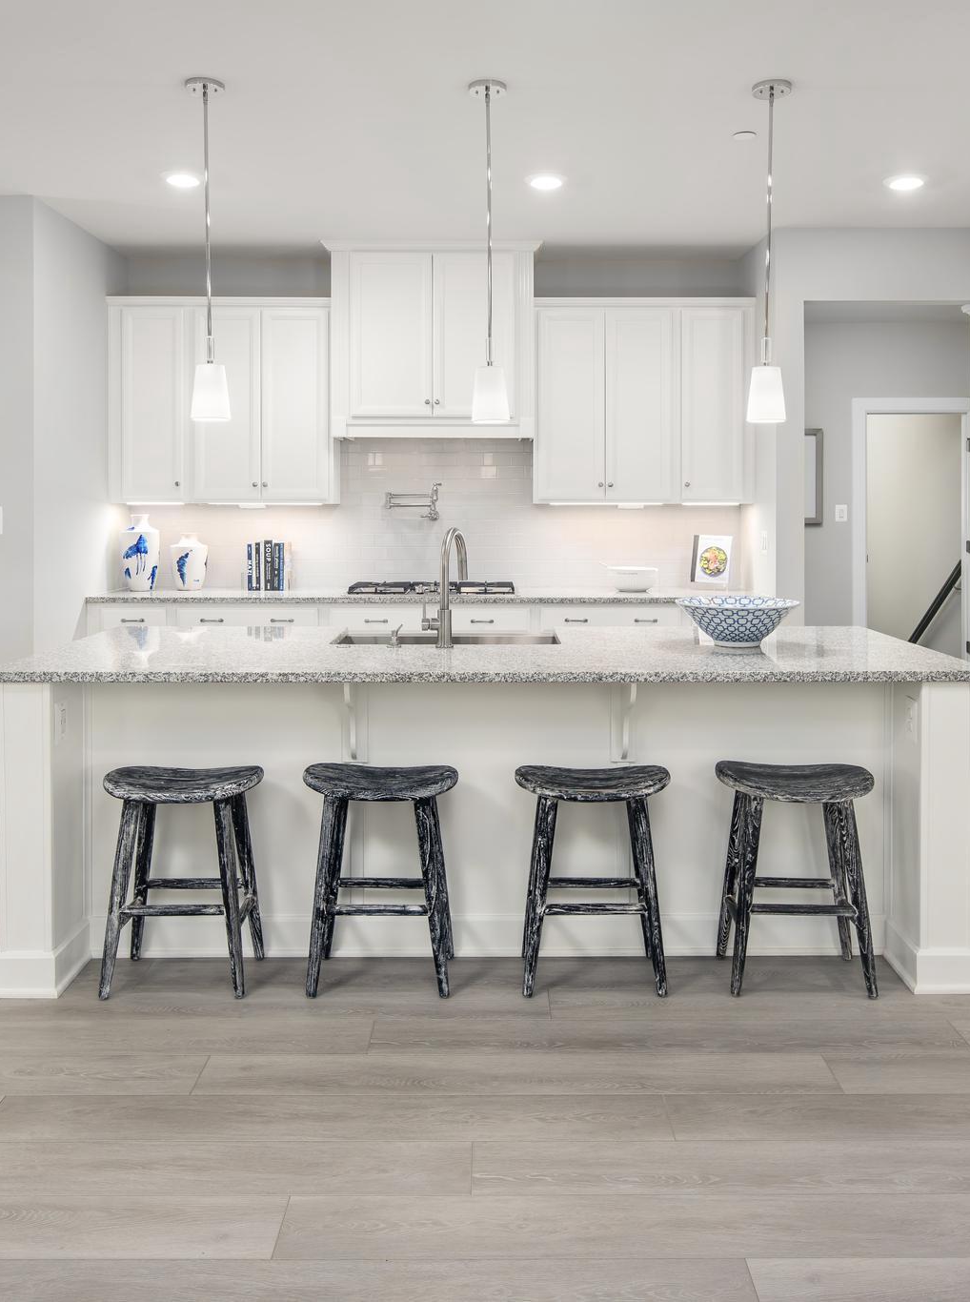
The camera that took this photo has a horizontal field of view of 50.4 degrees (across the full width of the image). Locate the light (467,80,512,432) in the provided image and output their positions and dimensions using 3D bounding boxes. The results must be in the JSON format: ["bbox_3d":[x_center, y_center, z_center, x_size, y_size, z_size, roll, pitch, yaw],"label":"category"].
[{"bbox_3d":[0.012,-1.290,3.360,0.127,1.100,0.127,0,5,1],"label":"light"}]

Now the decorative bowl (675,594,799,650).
[{"bbox_3d":[0.856,-0.097,3.495,0.411,0.148,0.411,0,5,0],"label":"decorative bowl"}]

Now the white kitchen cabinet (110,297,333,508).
[{"bbox_3d":[-1.360,-1.327,5.550,1.200,1.080,0.340,0,5,1],"label":"white kitchen cabinet"}]

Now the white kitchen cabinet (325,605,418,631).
[{"bbox_3d":[-0.545,0.168,5.414,0.485,0.869,0.566,0,5,0],"label":"white kitchen cabinet"}]

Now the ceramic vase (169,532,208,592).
[{"bbox_3d":[-1.569,-0.473,5.470,0.200,0.300,0.200,0,5,1],"label":"ceramic vase"}]

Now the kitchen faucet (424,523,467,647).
[{"bbox_3d":[-0.126,-0.226,3.515,0.121,0.404,0.242,1,5,14],"label":"kitchen faucet"}]

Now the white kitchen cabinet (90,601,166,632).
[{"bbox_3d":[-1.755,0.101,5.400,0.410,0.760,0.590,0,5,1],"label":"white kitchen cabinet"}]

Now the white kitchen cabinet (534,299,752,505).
[{"bbox_3d":[0.830,-1.327,5.550,1.145,1.080,0.340,0,5,1],"label":"white kitchen cabinet"}]

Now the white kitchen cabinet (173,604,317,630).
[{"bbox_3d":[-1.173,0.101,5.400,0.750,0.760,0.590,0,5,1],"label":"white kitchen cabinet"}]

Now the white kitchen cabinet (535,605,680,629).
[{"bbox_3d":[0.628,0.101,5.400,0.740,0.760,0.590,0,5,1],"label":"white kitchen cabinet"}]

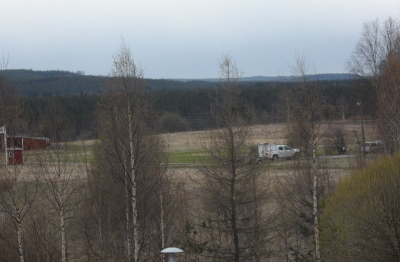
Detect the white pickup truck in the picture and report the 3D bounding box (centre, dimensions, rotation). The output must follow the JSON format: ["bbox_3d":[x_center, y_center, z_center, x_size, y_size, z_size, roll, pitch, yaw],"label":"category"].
[{"bbox_3d":[9.909,2.667,193.000,5.300,1.920,1.930,-1,2,-39],"label":"white pickup truck"}]

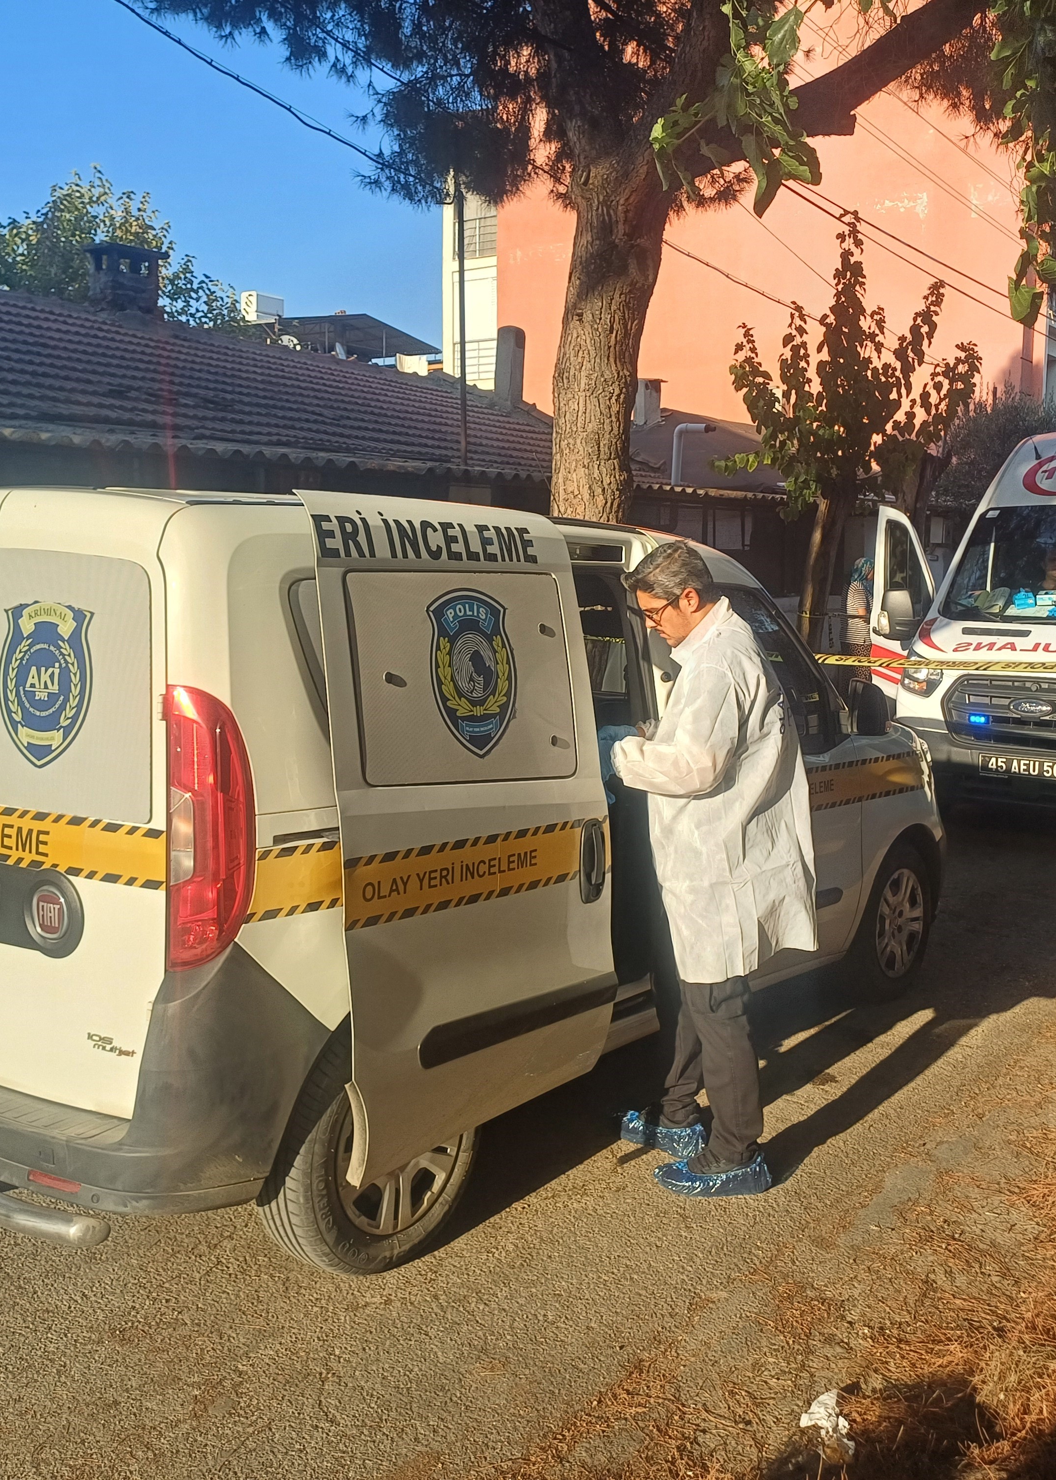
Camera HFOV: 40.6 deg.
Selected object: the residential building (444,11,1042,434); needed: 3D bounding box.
[{"bbox_3d":[7.391,-9.814,34.670,14.100,14.500,12.500,6,9,37],"label":"residential building"}]

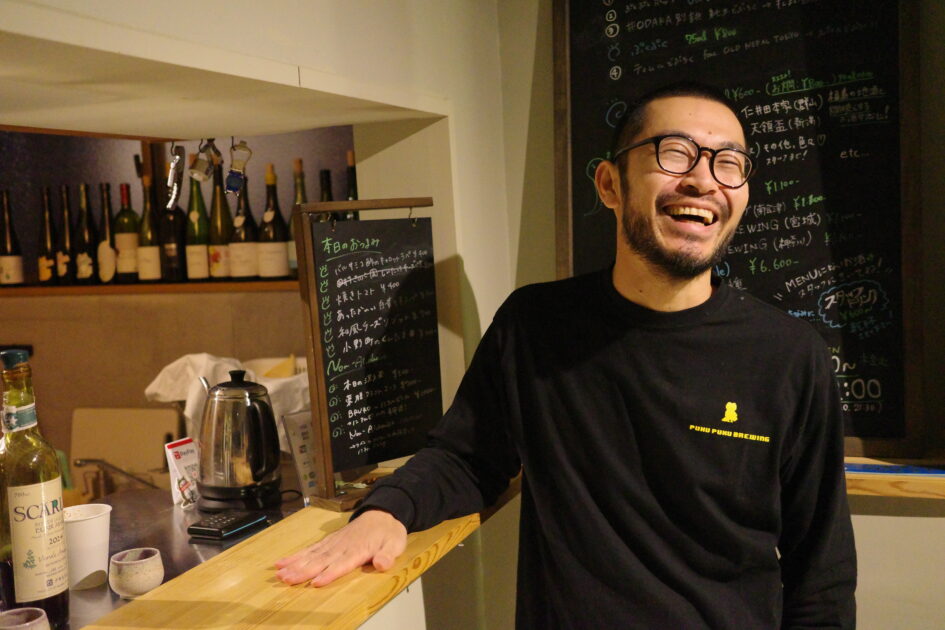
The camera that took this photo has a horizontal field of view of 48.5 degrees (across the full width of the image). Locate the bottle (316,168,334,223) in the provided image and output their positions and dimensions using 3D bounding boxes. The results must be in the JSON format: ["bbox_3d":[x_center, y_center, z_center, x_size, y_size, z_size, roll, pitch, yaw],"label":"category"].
[{"bbox_3d":[-0.393,-0.245,2.834,0.075,0.296,0.075,-1,2,0],"label":"bottle"}]

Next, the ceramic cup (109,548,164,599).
[{"bbox_3d":[-0.390,0.302,1.219,0.062,0.046,0.062,-1,2,0],"label":"ceramic cup"}]

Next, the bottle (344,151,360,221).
[{"bbox_3d":[-0.318,-0.268,2.793,0.075,0.341,0.075,-1,2,0],"label":"bottle"}]

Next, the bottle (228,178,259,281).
[{"bbox_3d":[-0.648,-0.244,2.964,0.083,0.293,0.083,-1,2,0],"label":"bottle"}]

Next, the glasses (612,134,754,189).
[{"bbox_3d":[0.251,-0.168,1.282,0.142,0.050,0.143,11,-10,-16],"label":"glasses"}]

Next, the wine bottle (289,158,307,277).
[{"bbox_3d":[-0.473,-0.261,2.873,0.072,0.330,0.072,-1,2,0],"label":"wine bottle"}]

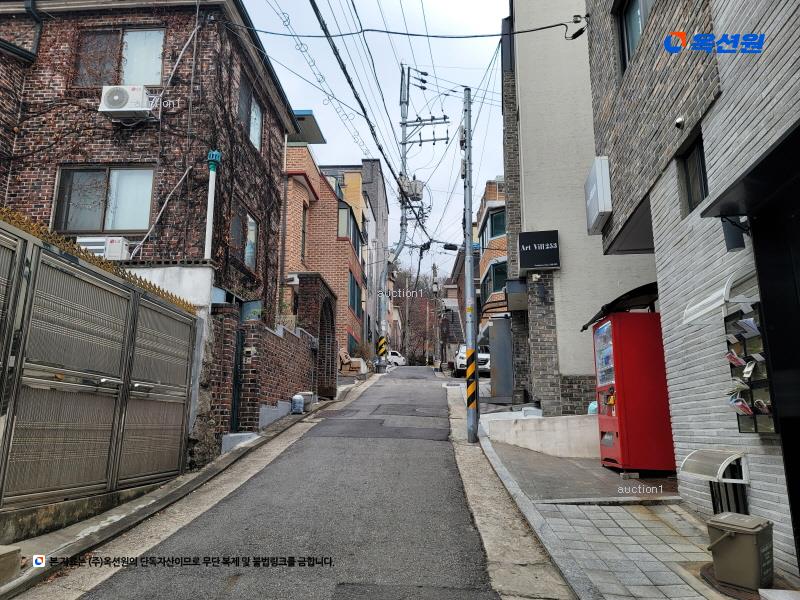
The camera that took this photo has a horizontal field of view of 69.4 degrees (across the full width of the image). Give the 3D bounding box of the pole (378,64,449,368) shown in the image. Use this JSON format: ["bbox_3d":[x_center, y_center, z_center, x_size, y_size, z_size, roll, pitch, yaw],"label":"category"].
[{"bbox_3d":[0.715,-4.462,27.747,3.230,15.530,1.000,-2,-13,12],"label":"pole"}]

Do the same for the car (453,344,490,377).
[{"bbox_3d":[3.799,3.294,30.162,1.850,1.620,4.450,0,-9,3],"label":"car"}]

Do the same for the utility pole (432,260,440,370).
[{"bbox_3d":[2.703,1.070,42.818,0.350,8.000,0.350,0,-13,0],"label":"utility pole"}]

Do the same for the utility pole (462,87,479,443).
[{"bbox_3d":[1.185,-0.802,9.712,0.200,6.180,0.200,1,-13,0],"label":"utility pole"}]

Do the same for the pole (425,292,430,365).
[{"bbox_3d":[2.434,2.565,50.678,0.280,6.270,0.280,1,-13,0],"label":"pole"}]

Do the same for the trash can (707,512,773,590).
[{"bbox_3d":[2.280,1.681,3.883,0.260,0.390,0.310,4,-9,-36],"label":"trash can"}]

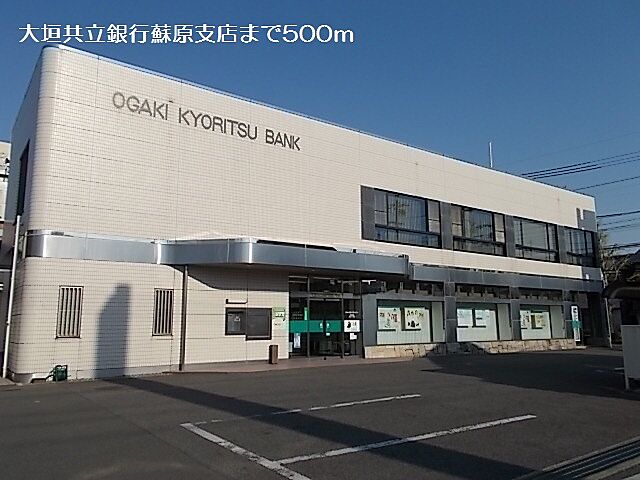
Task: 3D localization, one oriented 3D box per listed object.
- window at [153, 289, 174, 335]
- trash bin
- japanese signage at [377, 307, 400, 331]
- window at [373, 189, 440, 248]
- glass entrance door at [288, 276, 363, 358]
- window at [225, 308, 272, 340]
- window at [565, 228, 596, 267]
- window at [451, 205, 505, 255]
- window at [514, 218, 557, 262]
[{"bbox_3d":[-4.414,2.046,13.594,0.535,1.315,0.120,6,-11,-34],"label":"window"},{"bbox_3d":[-1.409,3.491,14.624,0.208,0.534,0.200,6,-11,-34],"label":"trash bin"},{"bbox_3d":[2.721,3.064,18.657,1.199,0.857,0.030,6,-11,-34],"label":"japanese signage"},{"bbox_3d":[3.705,-0.813,19.902,3.886,2.075,0.150,6,-11,-34],"label":"window"},{"bbox_3d":[0.266,2.729,17.038,3.158,2.791,0.200,6,-11,-34],"label":"glass entrance door"},{"bbox_3d":[-2.207,2.648,15.058,1.623,0.996,0.150,6,-11,-34],"label":"window"},{"bbox_3d":[15.011,0.414,27.692,3.444,2.141,0.150,6,-11,-34],"label":"window"},{"bbox_3d":[7.479,-0.374,22.497,3.918,2.055,0.150,6,-11,-34],"label":"window"},{"bbox_3d":[11.343,0.037,25.161,4.101,2.073,0.150,6,-11,-34],"label":"window"}]

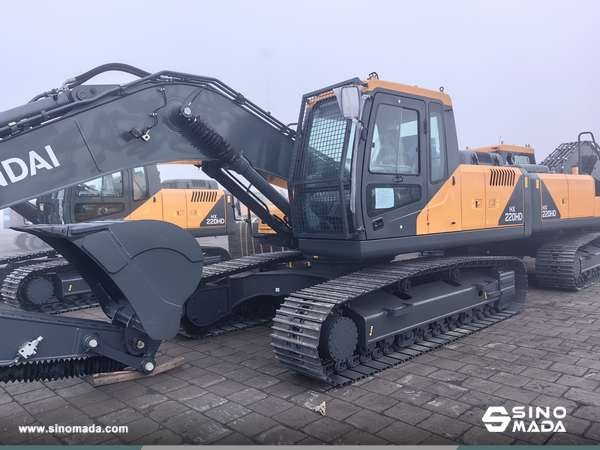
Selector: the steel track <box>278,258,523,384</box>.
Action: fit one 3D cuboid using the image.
[{"bbox_3d":[1.553,0.878,5.568,4.483,0.905,0.601,-3,3,-44],"label":"steel track"}]

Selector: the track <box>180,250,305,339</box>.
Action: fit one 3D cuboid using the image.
[{"bbox_3d":[-0.105,0.869,7.269,4.483,0.905,0.601,-3,3,-44],"label":"track"}]

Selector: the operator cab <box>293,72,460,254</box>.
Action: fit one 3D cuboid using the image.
[{"bbox_3d":[0.849,-0.646,5.425,2.028,1.829,1.014,-3,2,-39],"label":"operator cab"}]

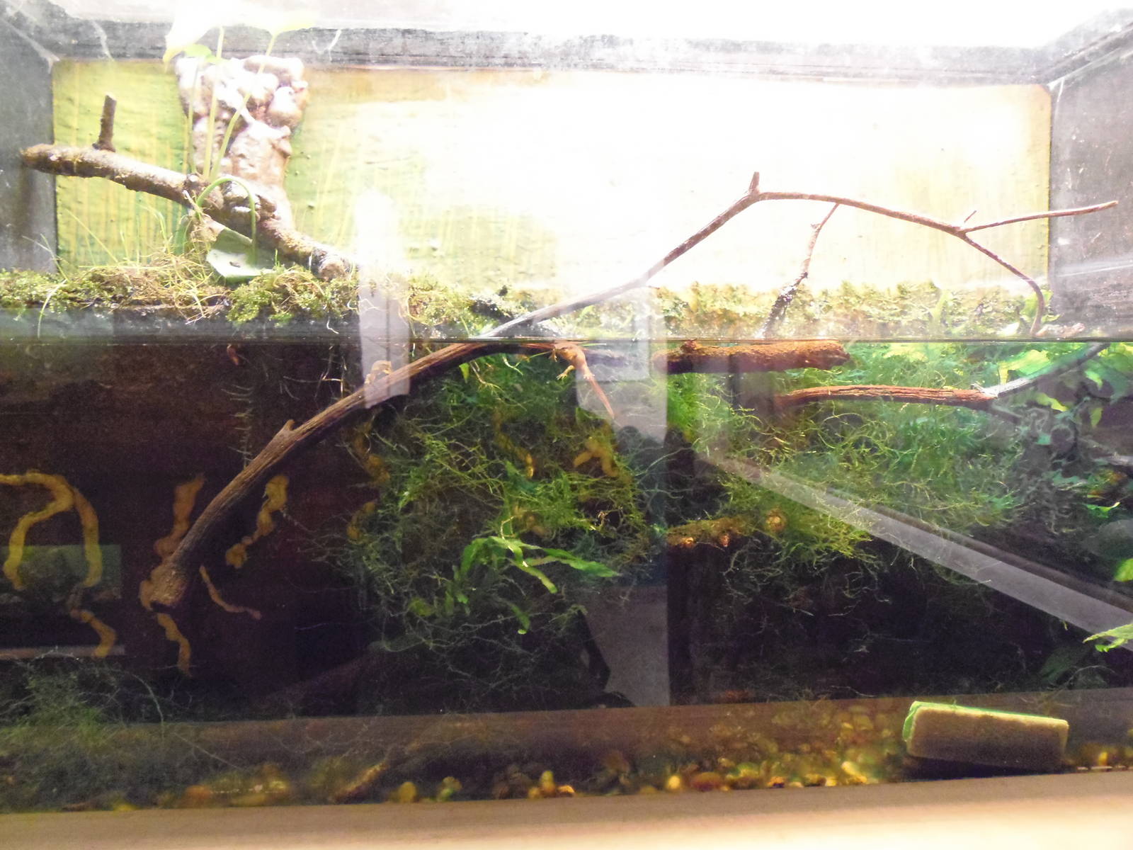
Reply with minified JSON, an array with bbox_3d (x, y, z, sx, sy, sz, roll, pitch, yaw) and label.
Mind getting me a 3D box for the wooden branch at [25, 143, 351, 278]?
[{"bbox_3d":[-0.390,-0.222,0.802,0.352,0.052,0.055,21,3,6],"label":"wooden branch"}]

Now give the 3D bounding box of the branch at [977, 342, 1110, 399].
[{"bbox_3d":[0.480,-0.056,0.790,0.149,0.020,0.020,-18,3,-8],"label":"branch"}]

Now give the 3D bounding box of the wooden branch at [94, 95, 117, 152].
[{"bbox_3d":[-0.469,-0.306,0.800,0.018,0.055,0.018,7,0,-4],"label":"wooden branch"}]

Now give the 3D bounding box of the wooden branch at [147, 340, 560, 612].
[{"bbox_3d":[-0.199,0.021,0.720,0.405,0.065,0.060,-34,3,-3],"label":"wooden branch"}]

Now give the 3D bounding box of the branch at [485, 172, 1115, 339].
[{"bbox_3d":[0.231,-0.168,0.780,0.607,0.152,0.120,-1,1,-4],"label":"branch"}]

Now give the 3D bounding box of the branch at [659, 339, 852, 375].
[{"bbox_3d":[0.178,-0.064,0.748,0.189,0.032,0.036,0,1,-5],"label":"branch"}]

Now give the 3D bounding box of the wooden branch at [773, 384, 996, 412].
[{"bbox_3d":[0.307,-0.026,0.757,0.217,0.022,0.028,0,1,-4],"label":"wooden branch"}]

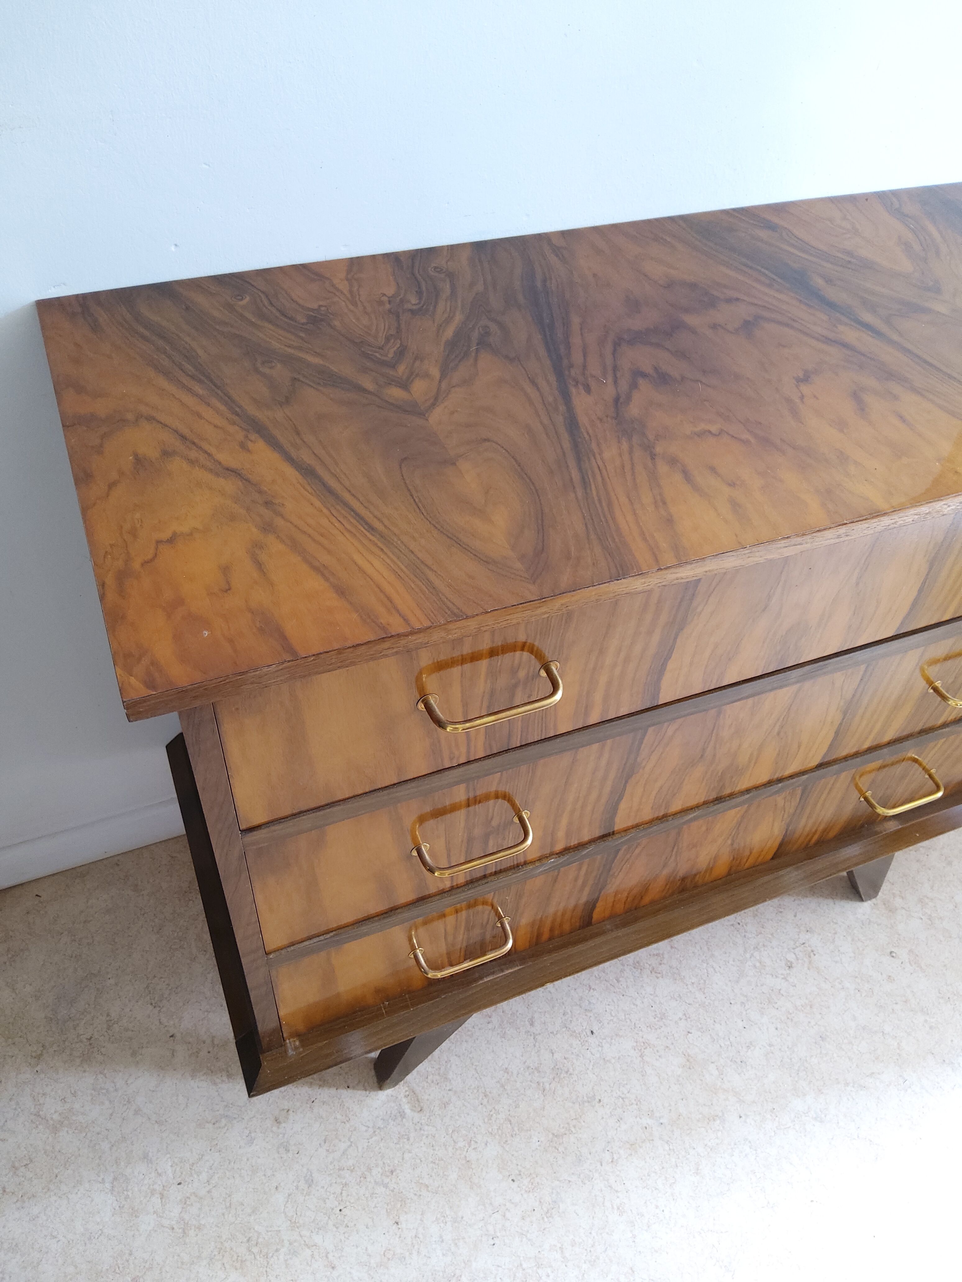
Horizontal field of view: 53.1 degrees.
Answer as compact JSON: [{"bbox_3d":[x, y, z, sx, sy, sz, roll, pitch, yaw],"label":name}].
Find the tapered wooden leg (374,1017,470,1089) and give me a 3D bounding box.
[{"bbox_3d":[-0.060,0.464,1.145,0.137,0.170,0.035,-14,50,-18],"label":"tapered wooden leg"}]

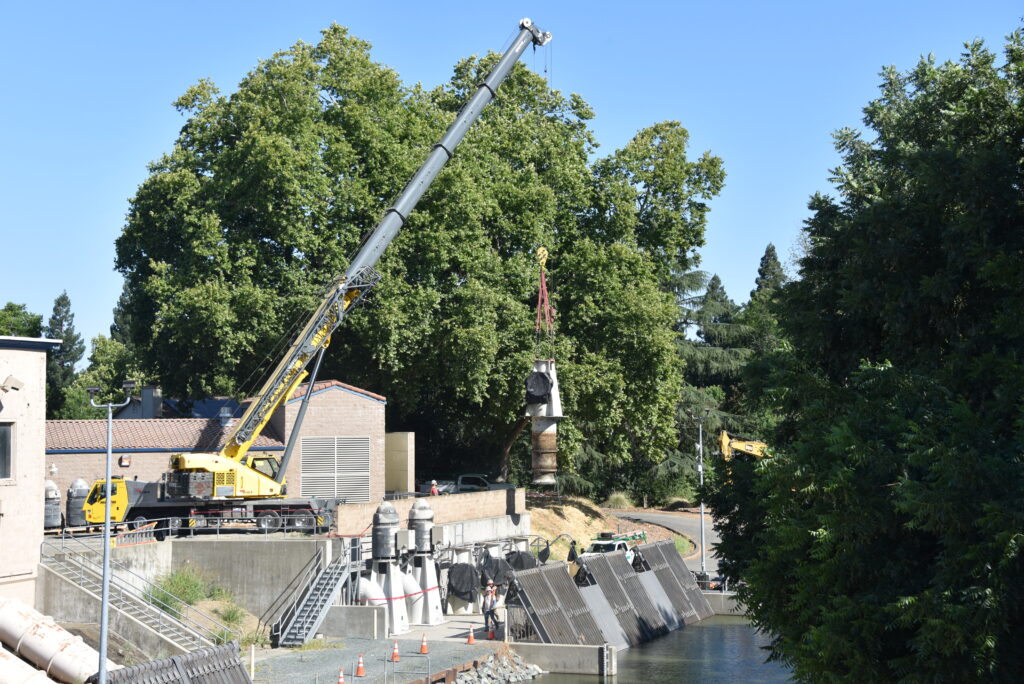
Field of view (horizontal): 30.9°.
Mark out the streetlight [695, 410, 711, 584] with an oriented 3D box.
[{"bbox_3d":[9.577,7.591,93.000,1.050,8.589,0.400,0,-3,0],"label":"streetlight"}]

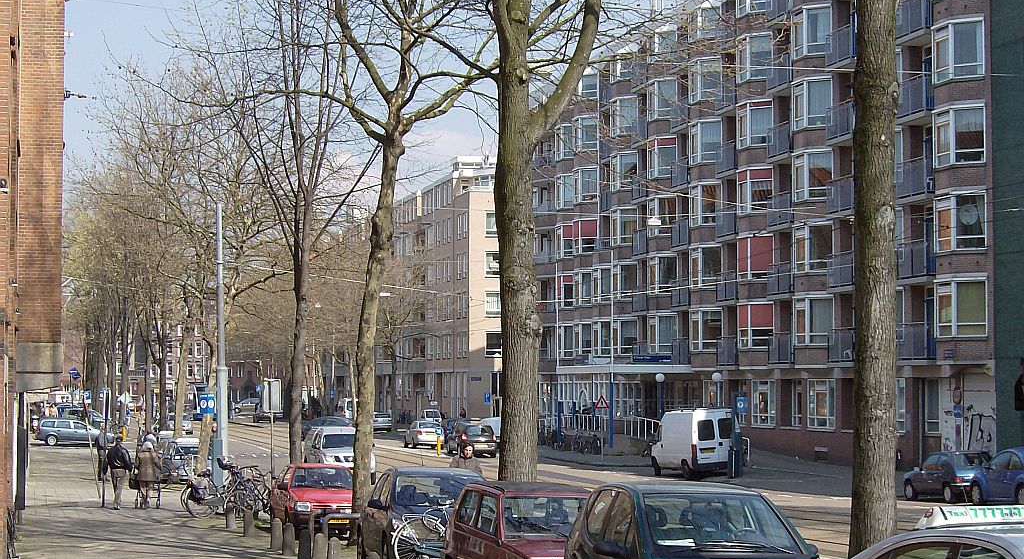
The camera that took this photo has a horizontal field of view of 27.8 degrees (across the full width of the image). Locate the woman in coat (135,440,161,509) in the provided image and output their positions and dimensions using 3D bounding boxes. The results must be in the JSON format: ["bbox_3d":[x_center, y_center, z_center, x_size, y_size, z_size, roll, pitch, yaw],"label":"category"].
[{"bbox_3d":[-8.722,4.685,49.543,0.580,1.620,0.450,1,-3,-12],"label":"woman in coat"}]

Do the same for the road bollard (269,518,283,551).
[{"bbox_3d":[-3.742,4.056,32.826,0.210,0.517,0.210,1,-3,-14],"label":"road bollard"}]

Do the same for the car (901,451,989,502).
[{"bbox_3d":[12.500,5.607,58.700,1.620,1.400,3.800,1,-3,-14],"label":"car"}]

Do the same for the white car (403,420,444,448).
[{"bbox_3d":[-4.786,8.505,113.000,1.700,1.450,4.250,1,-3,-13],"label":"white car"}]

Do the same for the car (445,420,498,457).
[{"bbox_3d":[-1.849,7.378,95.500,1.700,1.520,3.950,1,-3,-13],"label":"car"}]

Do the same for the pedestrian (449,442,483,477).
[{"bbox_3d":[-0.686,3.357,31.454,0.500,1.730,0.350,0,-3,-2],"label":"pedestrian"}]

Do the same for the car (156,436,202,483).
[{"bbox_3d":[-10.412,5.814,67.128,1.660,1.400,4.300,1,-3,-13],"label":"car"}]

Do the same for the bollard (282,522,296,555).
[{"bbox_3d":[-3.516,4.102,32.613,0.210,0.500,0.210,1,-3,-13],"label":"bollard"}]

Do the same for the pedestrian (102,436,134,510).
[{"bbox_3d":[-9.021,4.430,47.300,0.660,1.700,0.450,1,-3,-12],"label":"pedestrian"}]

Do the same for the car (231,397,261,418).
[{"bbox_3d":[-22.610,11.065,180.000,4.200,1.450,1.750,0,-3,-8],"label":"car"}]

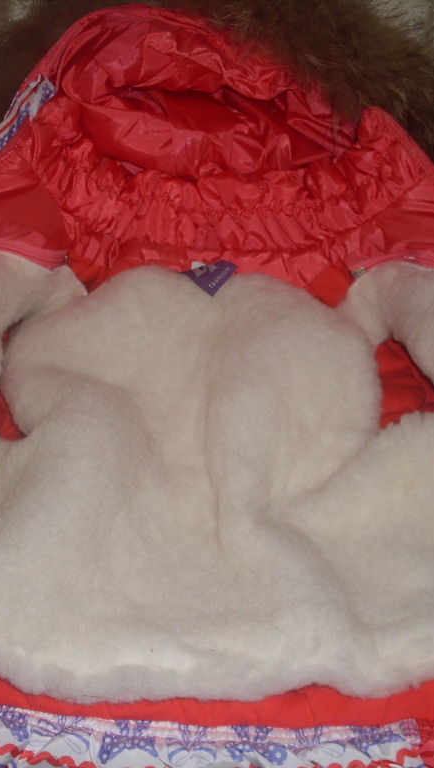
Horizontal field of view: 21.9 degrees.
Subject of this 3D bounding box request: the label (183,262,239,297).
[{"bbox_3d":[-0.006,-0.087,0.870,0.035,0.008,0.034,34,71,12],"label":"label"}]

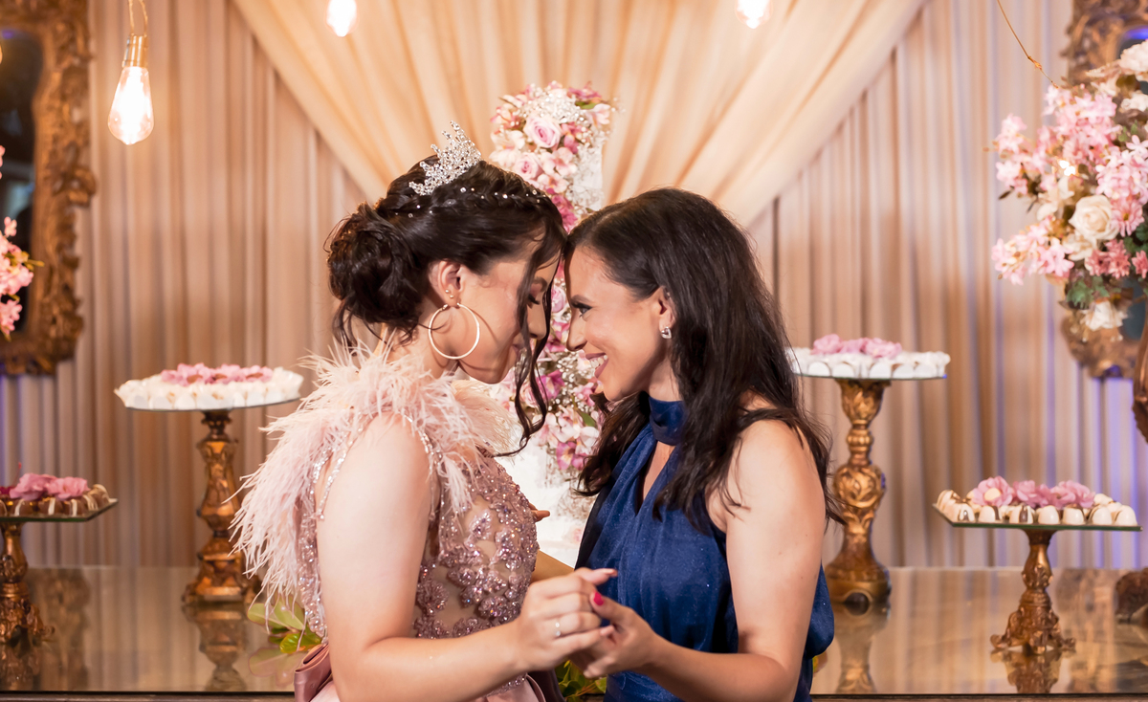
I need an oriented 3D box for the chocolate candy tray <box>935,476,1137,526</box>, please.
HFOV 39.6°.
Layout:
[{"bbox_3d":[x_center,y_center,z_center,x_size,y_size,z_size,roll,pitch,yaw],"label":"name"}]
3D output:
[{"bbox_3d":[0.731,0.232,2.530,0.285,0.069,0.220,0,4,4],"label":"chocolate candy tray"}]

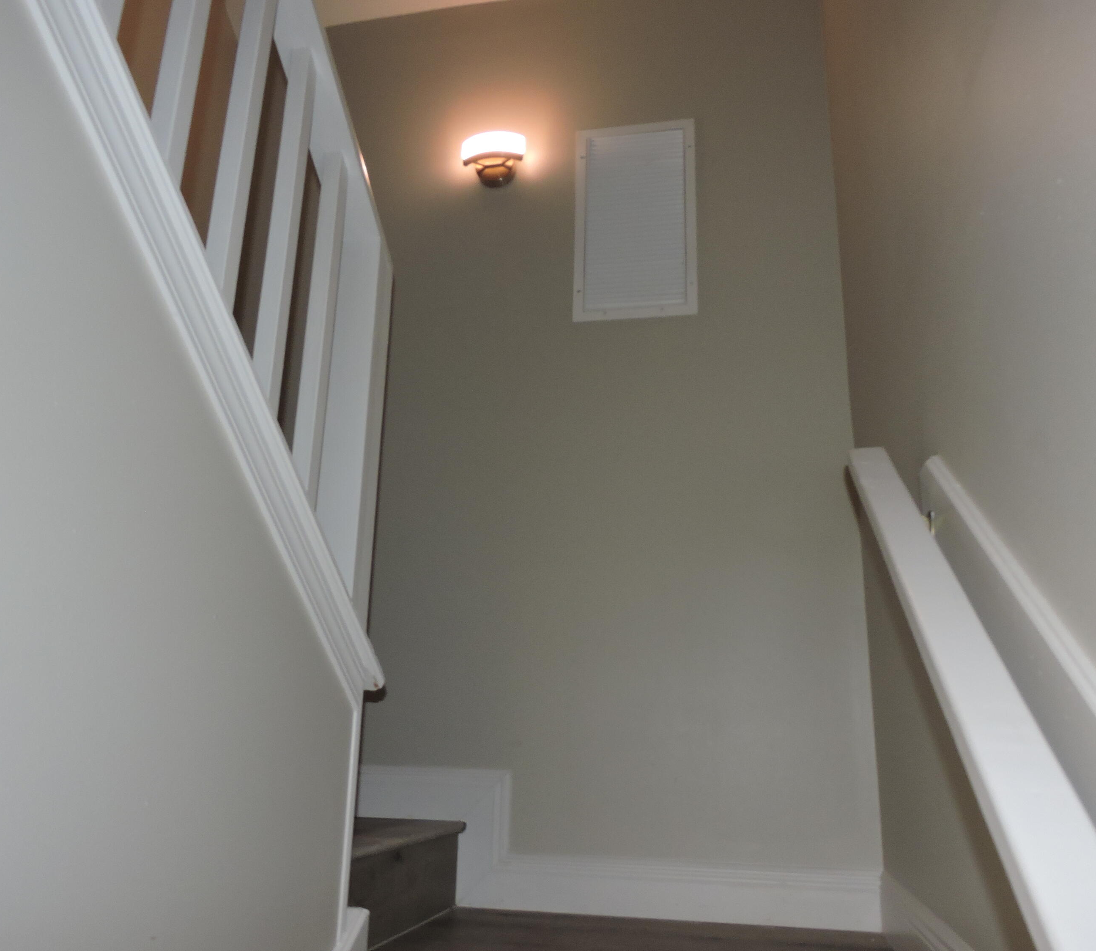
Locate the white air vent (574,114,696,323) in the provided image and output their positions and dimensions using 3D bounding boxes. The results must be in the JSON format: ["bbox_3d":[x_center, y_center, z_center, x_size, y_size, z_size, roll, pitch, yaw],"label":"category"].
[{"bbox_3d":[0.249,-0.737,2.521,0.347,0.633,0.020,-2,-17,12],"label":"white air vent"}]

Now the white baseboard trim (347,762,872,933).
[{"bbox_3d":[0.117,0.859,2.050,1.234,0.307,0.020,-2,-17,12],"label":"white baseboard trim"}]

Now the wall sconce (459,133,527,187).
[{"bbox_3d":[-0.153,-0.938,2.629,0.195,0.123,0.100,-2,-17,12],"label":"wall sconce"}]

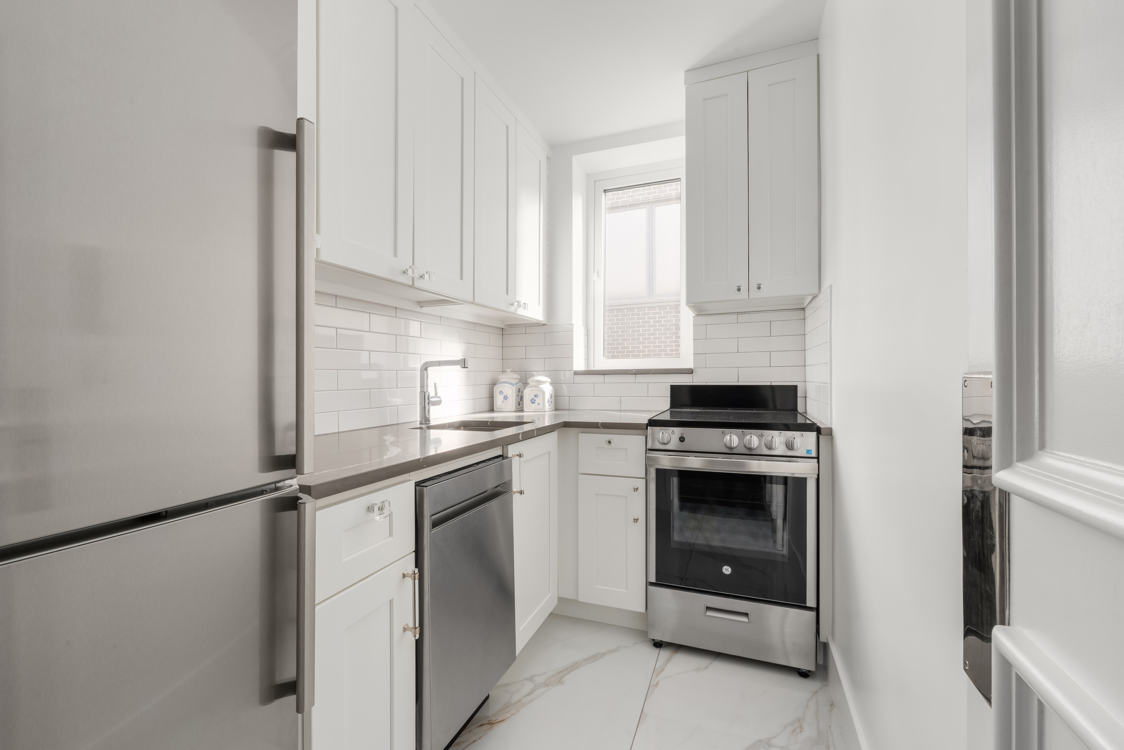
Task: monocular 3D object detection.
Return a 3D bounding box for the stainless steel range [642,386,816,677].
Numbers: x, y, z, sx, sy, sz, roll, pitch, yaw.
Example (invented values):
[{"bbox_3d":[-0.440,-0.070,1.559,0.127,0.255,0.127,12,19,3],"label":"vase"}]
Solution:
[{"bbox_3d":[0.733,0.584,2.054,0.606,1.063,0.675,0,0,21],"label":"stainless steel range"}]

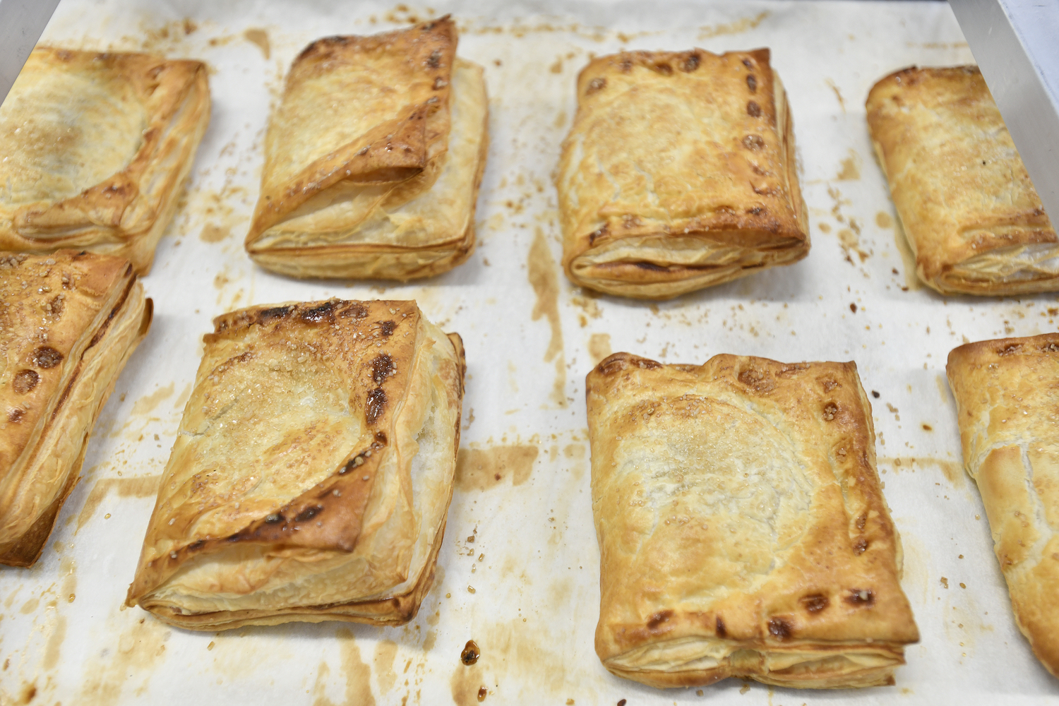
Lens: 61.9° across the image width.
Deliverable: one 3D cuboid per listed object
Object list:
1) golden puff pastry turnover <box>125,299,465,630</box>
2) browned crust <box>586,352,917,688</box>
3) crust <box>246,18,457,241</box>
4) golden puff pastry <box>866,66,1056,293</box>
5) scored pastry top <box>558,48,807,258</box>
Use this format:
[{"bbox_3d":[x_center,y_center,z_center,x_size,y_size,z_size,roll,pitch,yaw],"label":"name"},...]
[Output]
[{"bbox_3d":[-0.081,0.039,0.339,0.101,0.034,0.117,3,56,2],"label":"golden puff pastry turnover"},{"bbox_3d":[0.074,0.058,0.327,0.101,0.032,0.119,0,56,0],"label":"browned crust"},{"bbox_3d":[-0.080,-0.112,0.431,0.089,0.023,0.121,2,56,2],"label":"crust"},{"bbox_3d":[0.224,-0.086,0.426,0.098,0.030,0.116,-2,56,-1],"label":"golden puff pastry"},{"bbox_3d":[0.069,-0.099,0.426,0.107,0.020,0.118,2,56,1],"label":"scored pastry top"}]

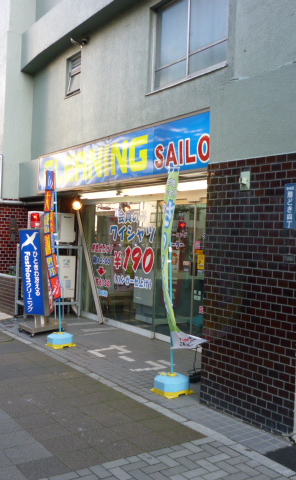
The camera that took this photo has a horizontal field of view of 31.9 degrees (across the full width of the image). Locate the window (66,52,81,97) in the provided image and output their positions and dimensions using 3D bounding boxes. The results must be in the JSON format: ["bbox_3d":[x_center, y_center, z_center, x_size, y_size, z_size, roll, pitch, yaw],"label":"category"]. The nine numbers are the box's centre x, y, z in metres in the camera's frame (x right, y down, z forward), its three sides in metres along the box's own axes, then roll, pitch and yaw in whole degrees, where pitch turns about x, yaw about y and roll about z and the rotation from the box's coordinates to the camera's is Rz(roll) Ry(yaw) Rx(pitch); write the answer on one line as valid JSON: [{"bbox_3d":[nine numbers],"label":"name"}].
[{"bbox_3d":[-1.388,-3.136,9.894,0.120,0.770,0.580,2,1,-34],"label":"window"}]

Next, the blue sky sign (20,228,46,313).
[{"bbox_3d":[-1.795,0.504,8.150,0.440,1.330,0.200,-1,1,33],"label":"blue sky sign"}]

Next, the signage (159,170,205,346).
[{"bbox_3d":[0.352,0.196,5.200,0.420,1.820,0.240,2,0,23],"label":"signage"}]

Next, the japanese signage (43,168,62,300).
[{"bbox_3d":[-1.390,-0.062,7.500,0.140,1.840,0.450,1,1,-42],"label":"japanese signage"}]

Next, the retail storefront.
[{"bbox_3d":[-0.460,-0.026,8.144,0.750,3.080,5.450,2,1,-34],"label":"retail storefront"}]

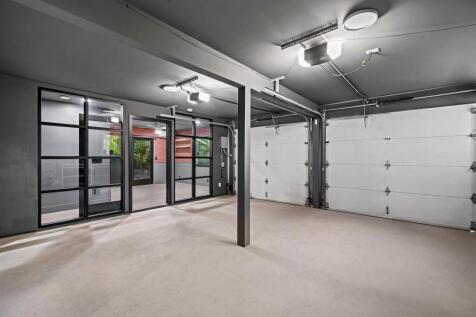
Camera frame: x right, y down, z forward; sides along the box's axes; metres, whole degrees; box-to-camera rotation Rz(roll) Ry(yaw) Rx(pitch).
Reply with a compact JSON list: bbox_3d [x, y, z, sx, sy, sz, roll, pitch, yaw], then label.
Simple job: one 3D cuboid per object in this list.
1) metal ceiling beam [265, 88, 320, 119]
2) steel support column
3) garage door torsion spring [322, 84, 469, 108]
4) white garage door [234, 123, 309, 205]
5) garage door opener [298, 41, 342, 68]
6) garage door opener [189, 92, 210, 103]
[{"bbox_3d":[1.187,-0.997,4.041,0.080,0.100,2.480,0,1,40],"label":"metal ceiling beam"},{"bbox_3d":[0.089,0.121,3.015,0.123,2.218,0.125,0,1,40],"label":"steel support column"},{"bbox_3d":[2.942,-1.188,4.221,2.450,0.140,0.100,0,1,40],"label":"garage door torsion spring"},{"bbox_3d":[0.848,0.143,6.106,2.400,2.144,0.070,0,1,40],"label":"white garage door"},{"bbox_3d":[0.905,-1.148,2.339,0.400,0.145,0.225,0,1,40],"label":"garage door opener"},{"bbox_3d":[-0.670,-1.055,3.706,0.370,0.140,0.225,0,1,40],"label":"garage door opener"}]

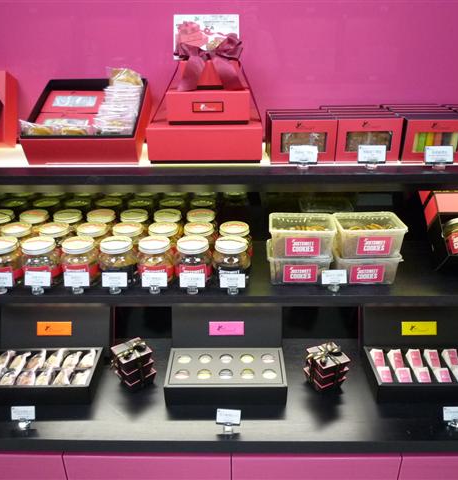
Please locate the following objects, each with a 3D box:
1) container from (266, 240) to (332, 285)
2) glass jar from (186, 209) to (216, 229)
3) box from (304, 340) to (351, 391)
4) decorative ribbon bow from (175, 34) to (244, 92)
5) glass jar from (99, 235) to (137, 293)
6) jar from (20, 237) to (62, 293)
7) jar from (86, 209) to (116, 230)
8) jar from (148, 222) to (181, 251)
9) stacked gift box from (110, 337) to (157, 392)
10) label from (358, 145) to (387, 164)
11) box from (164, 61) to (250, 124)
[{"bbox_3d":[0.161,0.046,1.068,0.141,0.068,0.115,1,24,1],"label":"container"},{"bbox_3d":[-0.082,-0.026,1.404,0.097,0.105,0.097,0,24,0],"label":"glass jar"},{"bbox_3d":[0.306,0.385,1.425,0.105,0.092,0.105,-9,25,-20],"label":"box"},{"bbox_3d":[-0.046,-0.423,1.098,0.158,0.120,0.085,0,24,0],"label":"decorative ribbon bow"},{"bbox_3d":[-0.292,0.056,1.220,0.097,0.105,0.097,0,24,0],"label":"glass jar"},{"bbox_3d":[-0.498,0.054,1.224,0.097,0.104,0.097,0,23,0],"label":"jar"},{"bbox_3d":[-0.331,-0.026,1.217,0.085,0.087,0.085,0,24,0],"label":"jar"},{"bbox_3d":[-0.183,0.014,1.314,0.097,0.104,0.097,0,23,0],"label":"jar"},{"bbox_3d":[-0.295,0.381,1.430,0.096,0.105,0.092,-17,29,-34],"label":"stacked gift box"},{"bbox_3d":[0.327,-0.196,1.057,0.063,0.042,0.006,0,6,0],"label":"label"},{"bbox_3d":[-0.049,-0.373,1.156,0.195,0.142,0.165,0,24,0],"label":"box"}]

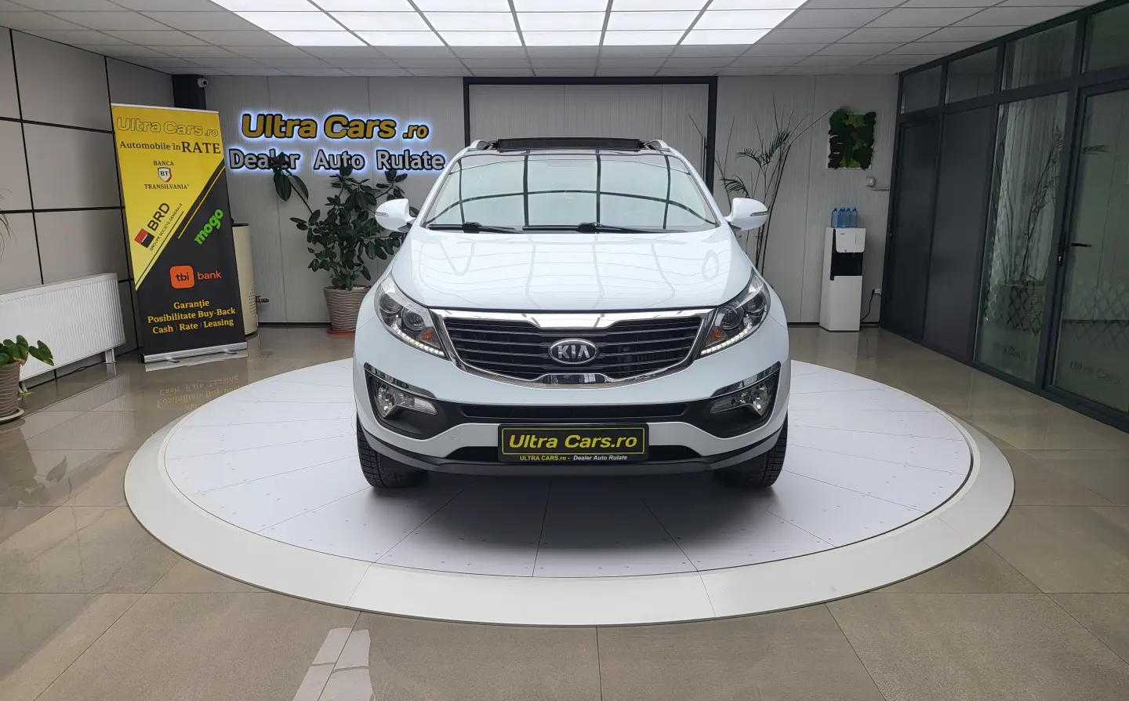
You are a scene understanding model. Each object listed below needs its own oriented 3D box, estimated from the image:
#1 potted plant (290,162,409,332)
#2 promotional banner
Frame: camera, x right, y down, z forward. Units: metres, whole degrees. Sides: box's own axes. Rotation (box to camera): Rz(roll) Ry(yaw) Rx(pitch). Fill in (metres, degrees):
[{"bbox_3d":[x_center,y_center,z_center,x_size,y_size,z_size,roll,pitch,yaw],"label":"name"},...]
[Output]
[{"bbox_3d":[-2.115,-1.011,7.808,1.250,1.700,1.080,0,11,0],"label":"potted plant"},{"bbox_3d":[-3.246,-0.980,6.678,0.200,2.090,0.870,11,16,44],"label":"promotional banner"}]

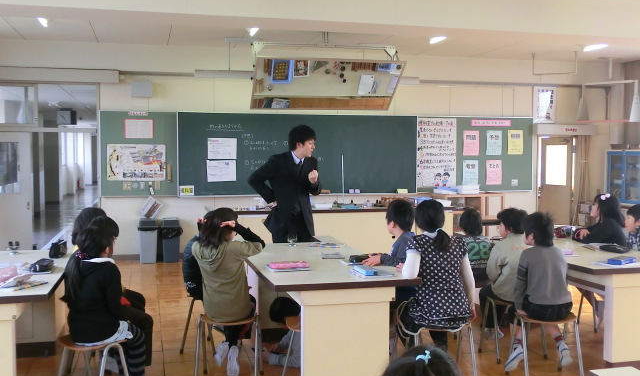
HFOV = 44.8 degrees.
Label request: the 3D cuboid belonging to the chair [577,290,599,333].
[{"bbox_3d":[2.470,1.003,6.760,0.400,0.430,0.370,0,3,-13],"label":"chair"}]

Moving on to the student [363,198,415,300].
[{"bbox_3d":[0.535,0.668,5.650,0.530,1.180,0.420,1,3,18],"label":"student"}]

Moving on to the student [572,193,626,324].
[{"bbox_3d":[2.430,0.631,6.680,0.550,1.180,0.500,0,2,-4],"label":"student"}]

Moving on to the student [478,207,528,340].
[{"bbox_3d":[1.402,0.678,5.901,0.410,1.100,0.580,-2,3,-31],"label":"student"}]

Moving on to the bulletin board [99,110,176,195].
[{"bbox_3d":[-2.505,-0.467,10.763,1.075,1.185,0.045,-1,3,-13],"label":"bulletin board"}]

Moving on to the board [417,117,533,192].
[{"bbox_3d":[2.460,-0.520,12.203,1.997,1.182,0.050,0,3,-14],"label":"board"}]

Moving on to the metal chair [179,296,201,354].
[{"bbox_3d":[-0.822,1.014,5.916,0.340,0.430,0.400,1,3,16],"label":"metal chair"}]

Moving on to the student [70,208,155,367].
[{"bbox_3d":[-1.416,0.697,5.305,0.570,1.120,0.410,-2,3,-38],"label":"student"}]

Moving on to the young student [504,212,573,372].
[{"bbox_3d":[1.485,0.719,5.260,0.430,1.100,0.520,-1,3,-18],"label":"young student"}]

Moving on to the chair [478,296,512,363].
[{"bbox_3d":[1.430,1.019,5.728,0.400,0.435,0.340,-1,3,-13],"label":"chair"}]

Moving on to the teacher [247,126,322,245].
[{"bbox_3d":[-0.310,0.329,6.800,0.580,1.750,0.460,-2,3,-42],"label":"teacher"}]

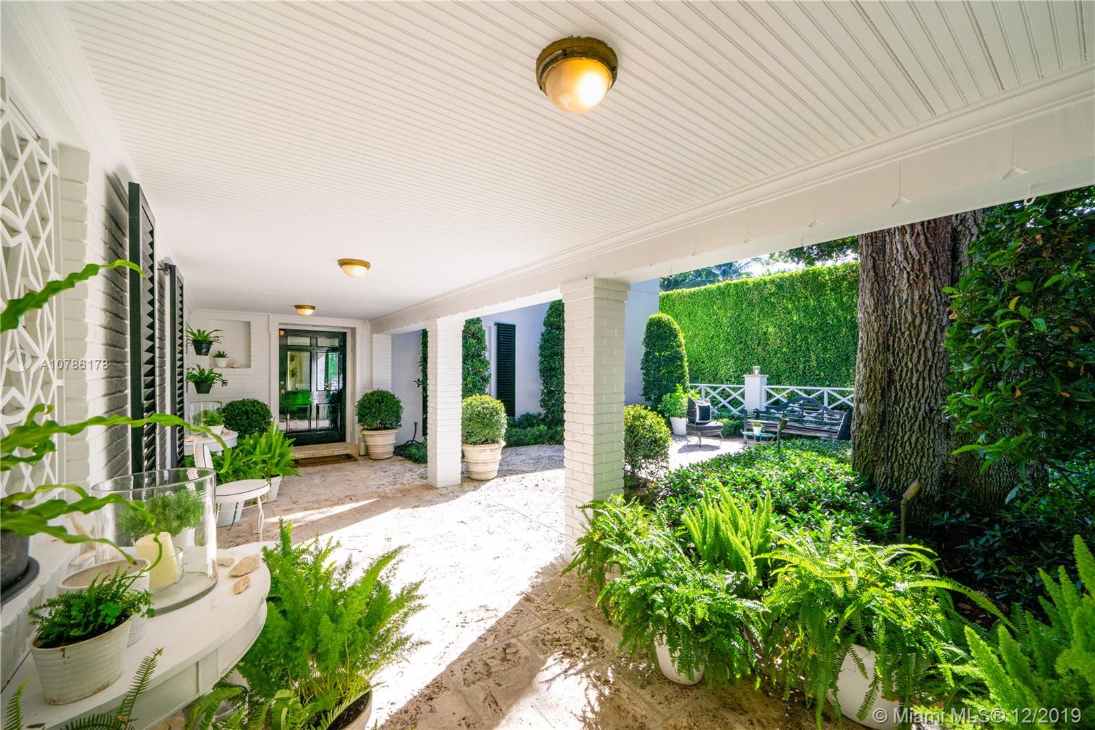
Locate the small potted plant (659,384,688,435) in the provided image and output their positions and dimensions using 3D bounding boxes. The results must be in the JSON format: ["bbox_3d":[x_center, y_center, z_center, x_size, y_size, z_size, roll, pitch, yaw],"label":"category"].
[{"bbox_3d":[2.935,1.031,9.129,0.766,1.149,0.766,0,0,-37],"label":"small potted plant"}]

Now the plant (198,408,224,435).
[{"bbox_3d":[-3.075,0.526,3.623,0.175,0.255,0.175,0,0,-39],"label":"plant"}]

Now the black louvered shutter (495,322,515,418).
[{"bbox_3d":[-0.981,0.210,9.250,0.530,2.330,0.060,0,0,-39],"label":"black louvered shutter"}]

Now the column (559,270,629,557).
[{"bbox_3d":[0.390,0.471,3.215,0.403,2.258,0.403,0,0,-37],"label":"column"}]

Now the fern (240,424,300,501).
[{"bbox_3d":[-3.148,1.107,4.496,0.550,0.840,0.550,0,0,-39],"label":"fern"}]

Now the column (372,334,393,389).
[{"bbox_3d":[-3.190,0.471,7.578,0.344,2.258,0.294,0,0,-37],"label":"column"}]

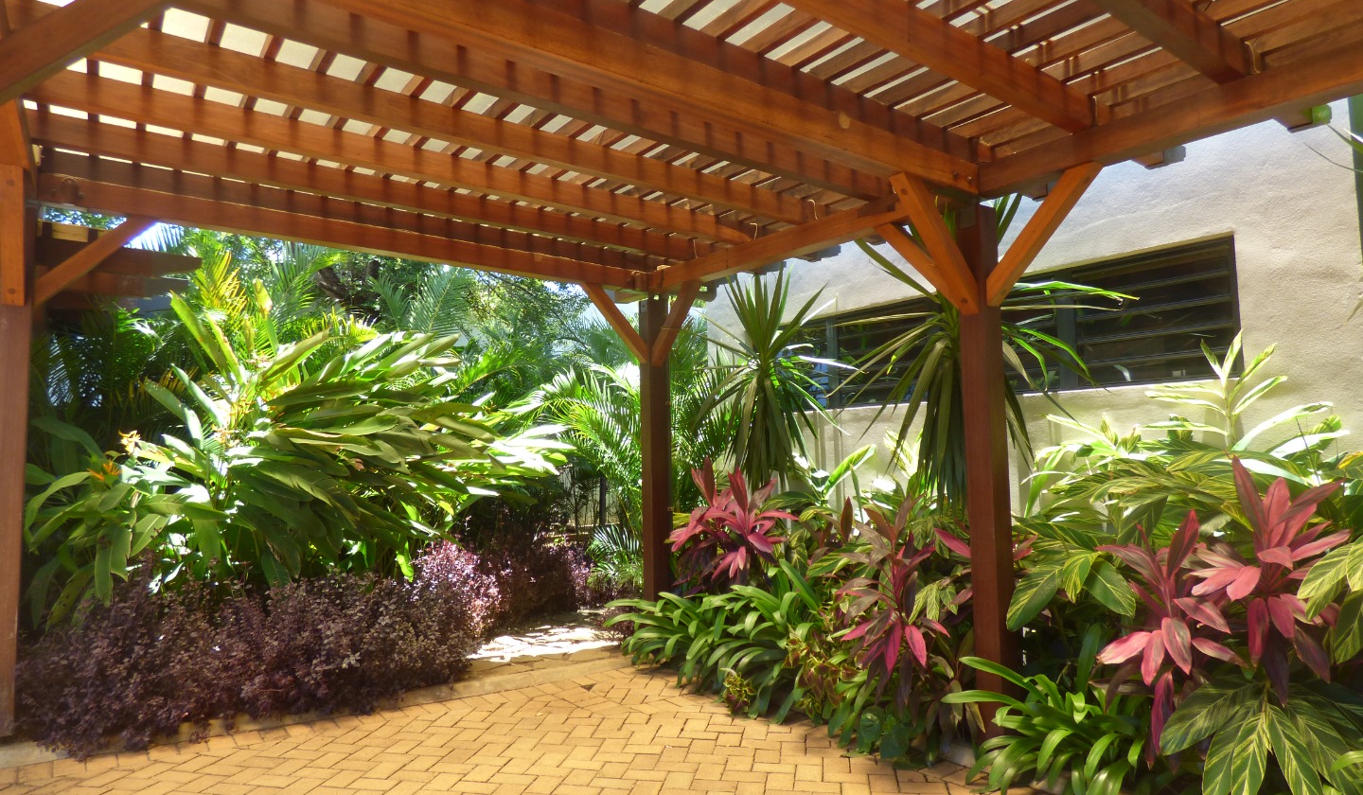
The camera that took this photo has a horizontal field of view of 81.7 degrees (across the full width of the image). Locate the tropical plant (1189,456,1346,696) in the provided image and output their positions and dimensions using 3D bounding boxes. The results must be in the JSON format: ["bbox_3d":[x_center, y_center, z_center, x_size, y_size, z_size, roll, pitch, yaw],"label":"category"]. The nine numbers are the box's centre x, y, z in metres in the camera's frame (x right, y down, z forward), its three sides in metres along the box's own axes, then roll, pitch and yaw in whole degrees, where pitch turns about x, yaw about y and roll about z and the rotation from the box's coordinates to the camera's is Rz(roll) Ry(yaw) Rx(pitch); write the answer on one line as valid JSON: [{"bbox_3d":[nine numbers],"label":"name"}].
[{"bbox_3d":[2.288,0.694,3.088,0.524,0.865,0.550,-4,-6,36],"label":"tropical plant"}]

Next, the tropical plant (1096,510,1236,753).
[{"bbox_3d":[2.016,0.966,3.295,0.511,0.930,0.524,-4,-6,31],"label":"tropical plant"}]

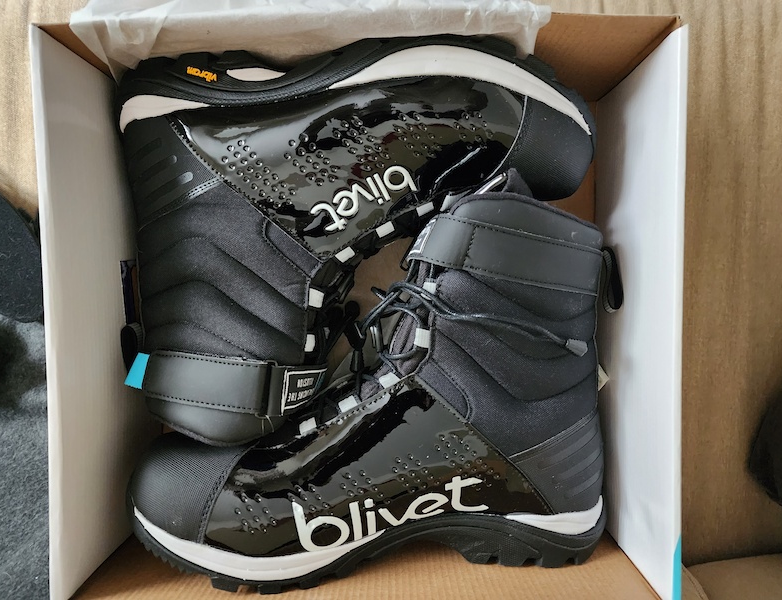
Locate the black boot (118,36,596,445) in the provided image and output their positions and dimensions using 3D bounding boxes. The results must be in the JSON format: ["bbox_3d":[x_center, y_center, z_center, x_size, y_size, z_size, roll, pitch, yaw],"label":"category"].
[{"bbox_3d":[-0.021,-0.028,0.351,0.317,0.112,0.250,-2,92,1],"label":"black boot"}]

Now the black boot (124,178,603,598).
[{"bbox_3d":[-0.015,0.042,0.353,0.317,0.112,0.252,-2,92,1],"label":"black boot"}]

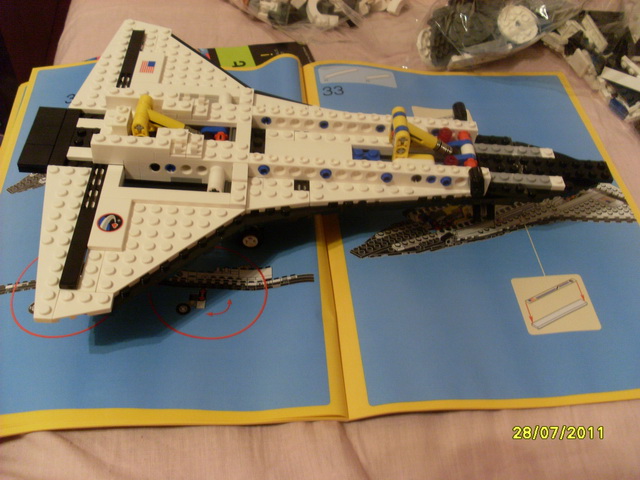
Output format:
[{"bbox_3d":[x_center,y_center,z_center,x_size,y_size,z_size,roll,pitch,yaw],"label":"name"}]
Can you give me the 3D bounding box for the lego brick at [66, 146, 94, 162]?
[{"bbox_3d":[-0.126,-0.045,0.378,0.016,0.003,0.008,3,48,-4],"label":"lego brick"}]

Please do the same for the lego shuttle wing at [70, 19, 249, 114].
[{"bbox_3d":[-0.092,-0.107,0.436,0.103,0.009,0.097,3,48,-4],"label":"lego shuttle wing"}]

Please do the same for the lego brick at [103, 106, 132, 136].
[{"bbox_3d":[-0.112,-0.064,0.387,0.014,0.011,0.017,3,48,-4],"label":"lego brick"}]

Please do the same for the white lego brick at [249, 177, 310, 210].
[{"bbox_3d":[-0.022,-0.023,0.370,0.032,0.005,0.023,3,48,-4],"label":"white lego brick"}]

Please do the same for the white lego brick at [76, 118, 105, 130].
[{"bbox_3d":[-0.127,-0.064,0.394,0.016,0.003,0.008,3,48,-4],"label":"white lego brick"}]

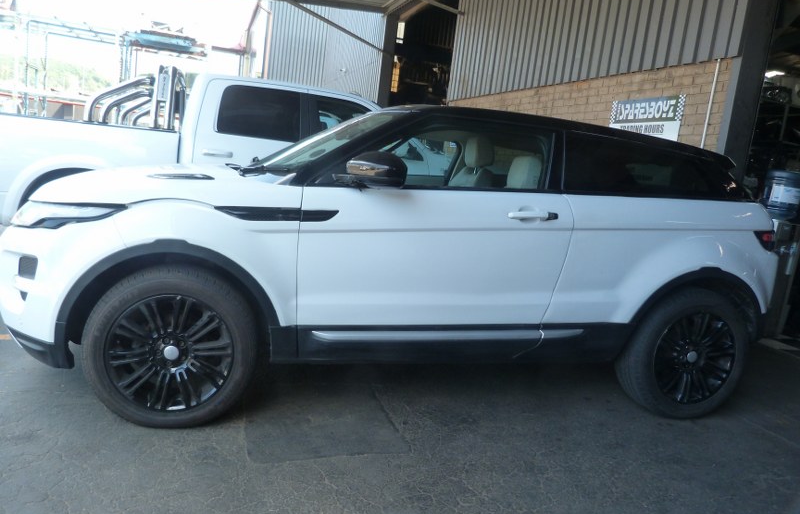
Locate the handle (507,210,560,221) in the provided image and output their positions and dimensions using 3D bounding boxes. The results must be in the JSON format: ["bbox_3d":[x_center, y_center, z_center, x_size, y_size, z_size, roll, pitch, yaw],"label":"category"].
[{"bbox_3d":[0.633,-0.192,2.753,0.260,0.045,0.060,3,10,-15],"label":"handle"}]

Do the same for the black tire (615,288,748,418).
[{"bbox_3d":[1.572,0.531,3.227,0.725,0.725,0.240,3,10,-15],"label":"black tire"}]

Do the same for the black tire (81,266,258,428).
[{"bbox_3d":[-0.994,0.385,2.541,0.725,0.725,0.240,4,10,-12],"label":"black tire"}]

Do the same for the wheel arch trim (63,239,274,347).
[{"bbox_3d":[-0.952,0.145,2.423,0.890,0.460,0.110,3,10,-15],"label":"wheel arch trim"}]

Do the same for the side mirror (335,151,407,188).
[{"bbox_3d":[-0.124,-0.386,2.477,0.230,0.155,0.220,3,10,-15],"label":"side mirror"}]

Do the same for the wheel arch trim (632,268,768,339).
[{"bbox_3d":[1.612,0.249,3.099,0.890,0.420,0.120,3,10,-15],"label":"wheel arch trim"}]

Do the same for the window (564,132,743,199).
[{"bbox_3d":[1.344,-0.457,3.070,1.070,0.320,0.170,3,10,-15],"label":"window"}]

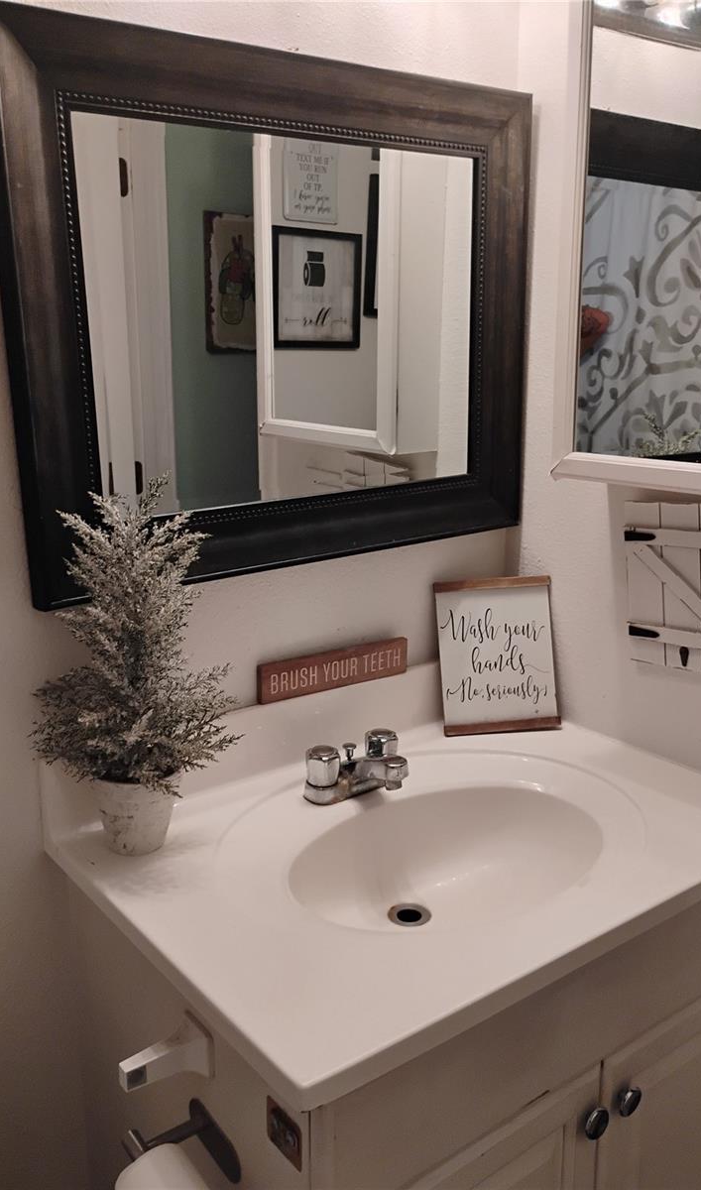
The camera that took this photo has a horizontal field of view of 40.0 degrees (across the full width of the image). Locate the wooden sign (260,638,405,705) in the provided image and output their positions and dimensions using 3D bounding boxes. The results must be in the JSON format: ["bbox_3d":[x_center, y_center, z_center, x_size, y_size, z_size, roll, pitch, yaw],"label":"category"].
[{"bbox_3d":[-0.019,0.105,1.408,0.256,0.057,0.016,-11,16,-35],"label":"wooden sign"}]

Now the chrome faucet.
[{"bbox_3d":[0.033,0.240,1.315,0.155,0.070,0.137,-11,16,-35],"label":"chrome faucet"}]

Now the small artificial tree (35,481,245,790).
[{"bbox_3d":[-0.258,0.048,1.143,0.240,0.365,0.225,-11,16,-35],"label":"small artificial tree"}]

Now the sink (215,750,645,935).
[{"bbox_3d":[0.098,0.362,1.245,0.585,0.140,0.450,-11,16,-35],"label":"sink"}]

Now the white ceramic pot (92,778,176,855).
[{"bbox_3d":[-0.264,0.262,1.196,0.095,0.098,0.095,-2,13,0],"label":"white ceramic pot"}]

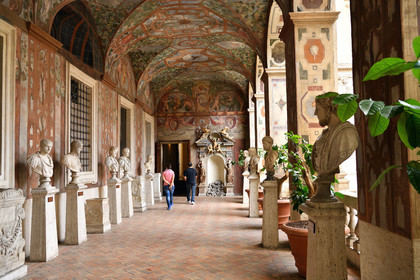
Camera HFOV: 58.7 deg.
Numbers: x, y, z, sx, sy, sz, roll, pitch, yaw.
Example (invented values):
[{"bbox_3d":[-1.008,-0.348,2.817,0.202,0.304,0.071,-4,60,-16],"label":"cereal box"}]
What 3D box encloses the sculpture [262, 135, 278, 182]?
[{"bbox_3d":[1.142,0.362,7.295,0.300,0.865,0.460,-1,-4,-5],"label":"sculpture"}]

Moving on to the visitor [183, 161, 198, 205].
[{"bbox_3d":[-0.791,1.796,15.463,0.560,1.720,0.420,-1,-4,2],"label":"visitor"}]

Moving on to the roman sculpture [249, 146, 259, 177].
[{"bbox_3d":[1.283,0.675,11.254,0.300,0.911,0.480,-1,-4,-2],"label":"roman sculpture"}]

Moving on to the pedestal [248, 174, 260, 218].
[{"bbox_3d":[1.301,1.713,11.182,0.310,1.169,0.420,-1,-4,3],"label":"pedestal"}]

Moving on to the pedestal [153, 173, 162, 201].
[{"bbox_3d":[-2.496,2.186,17.577,0.500,1.242,0.450,-1,-4,3],"label":"pedestal"}]

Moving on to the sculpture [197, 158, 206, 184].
[{"bbox_3d":[-0.441,1.654,19.373,0.480,1.283,0.400,-1,-4,3],"label":"sculpture"}]

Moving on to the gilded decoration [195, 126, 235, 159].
[{"bbox_3d":[0.237,0.209,19.491,1.950,1.722,0.500,-1,-4,3],"label":"gilded decoration"}]

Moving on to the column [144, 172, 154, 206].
[{"bbox_3d":[-2.455,2.046,15.235,0.310,1.196,0.440,-1,-4,3],"label":"column"}]

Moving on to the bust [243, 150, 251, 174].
[{"bbox_3d":[1.472,0.871,14.947,0.360,0.880,0.520,-1,-4,2],"label":"bust"}]

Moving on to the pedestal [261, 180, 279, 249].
[{"bbox_3d":[1.196,1.483,7.560,0.330,1.275,0.420,-1,-4,2],"label":"pedestal"}]

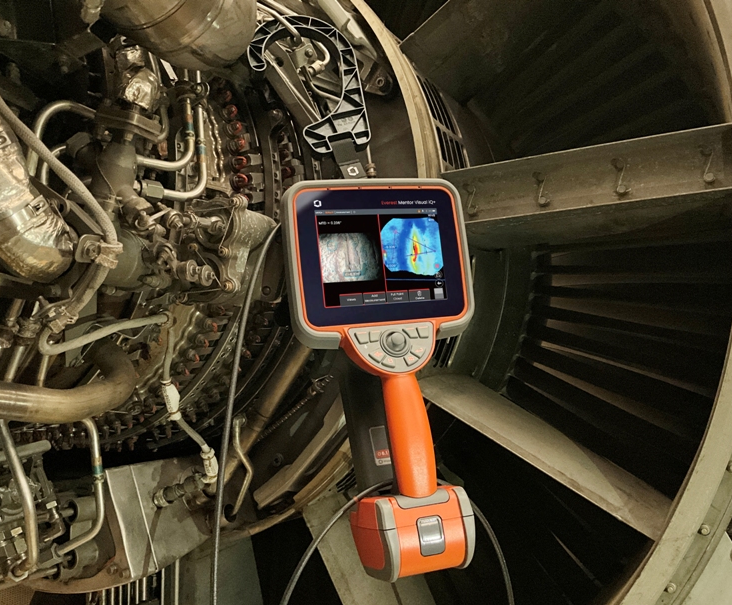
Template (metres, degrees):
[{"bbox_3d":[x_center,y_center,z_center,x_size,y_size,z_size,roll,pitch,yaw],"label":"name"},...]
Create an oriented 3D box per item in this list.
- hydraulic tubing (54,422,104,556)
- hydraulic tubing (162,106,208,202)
[{"bbox_3d":[-0.393,0.255,0.930,0.062,0.186,0.028,-4,3,-9],"label":"hydraulic tubing"},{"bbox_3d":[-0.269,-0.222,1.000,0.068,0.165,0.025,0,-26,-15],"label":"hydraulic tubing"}]

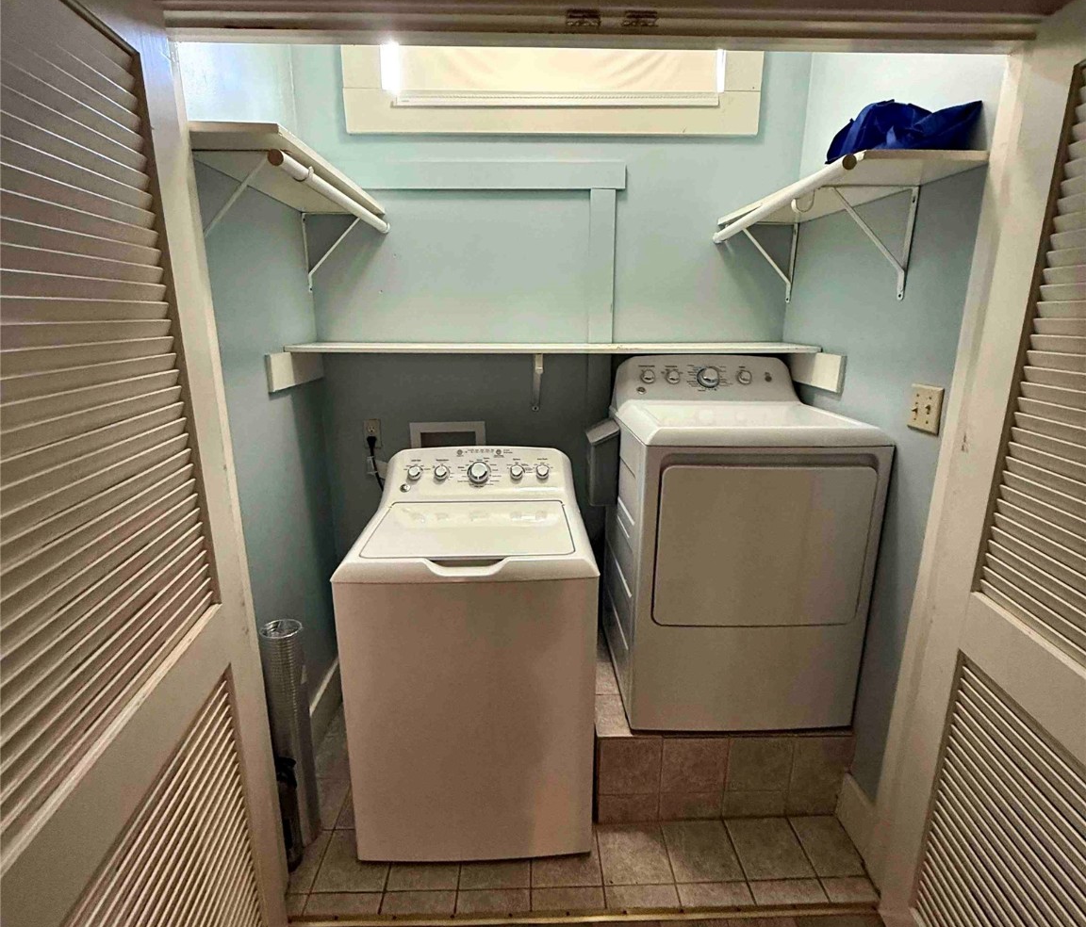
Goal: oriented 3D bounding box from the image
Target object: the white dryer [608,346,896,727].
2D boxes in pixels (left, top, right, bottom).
[{"bbox_3d":[0.606,0.215,1.998,0.688,1.112,0.705,0,14,-2],"label":"white dryer"}]

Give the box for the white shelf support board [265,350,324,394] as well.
[{"bbox_3d":[-0.845,-0.332,2.030,0.020,0.115,0.466,0,14,-2],"label":"white shelf support board"}]

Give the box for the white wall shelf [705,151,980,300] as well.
[{"bbox_3d":[0.804,-0.643,1.757,0.310,0.303,0.950,0,14,-2],"label":"white wall shelf"}]

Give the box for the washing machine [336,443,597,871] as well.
[{"bbox_3d":[-0.212,0.563,1.921,0.688,1.115,0.687,-1,14,-2],"label":"washing machine"}]

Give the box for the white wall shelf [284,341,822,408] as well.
[{"bbox_3d":[0.045,-0.302,2.147,1.806,0.262,0.312,0,14,-2],"label":"white wall shelf"}]

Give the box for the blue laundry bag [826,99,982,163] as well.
[{"bbox_3d":[0.815,-0.772,1.374,0.276,0.138,0.230,0,14,-2],"label":"blue laundry bag"}]

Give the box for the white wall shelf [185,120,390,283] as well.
[{"bbox_3d":[-0.690,-0.662,1.675,0.311,0.298,0.999,0,14,-2],"label":"white wall shelf"}]

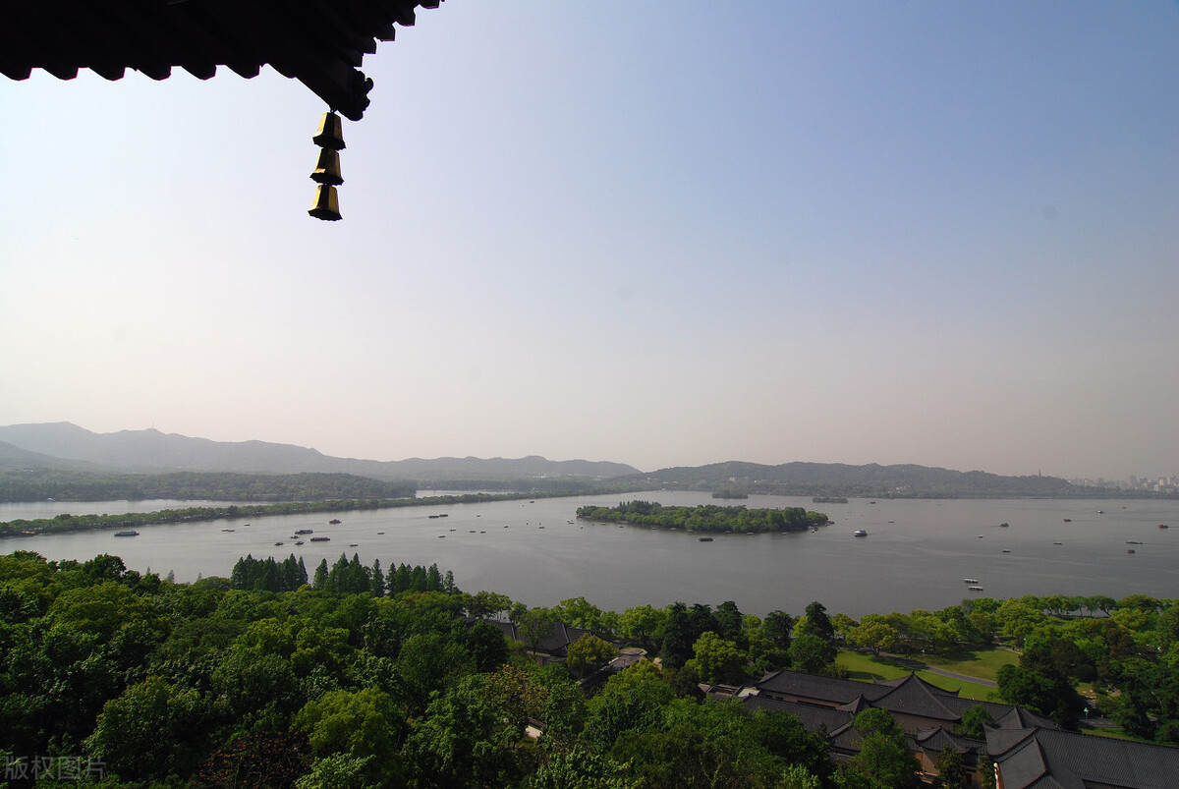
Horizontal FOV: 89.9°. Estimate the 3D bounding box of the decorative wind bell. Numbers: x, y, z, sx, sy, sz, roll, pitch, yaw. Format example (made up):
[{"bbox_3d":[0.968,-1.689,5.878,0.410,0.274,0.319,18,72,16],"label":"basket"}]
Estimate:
[{"bbox_3d":[-2.047,-1.781,4.600,0.237,0.892,0.237,0,-8,0],"label":"decorative wind bell"}]

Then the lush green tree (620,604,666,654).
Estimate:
[{"bbox_3d":[19.490,86.641,219.149,16.713,16.249,16.713,0,-8,0],"label":"lush green tree"}]

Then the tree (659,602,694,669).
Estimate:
[{"bbox_3d":[27.948,77.896,189.853,9.955,21.180,9.955,0,-8,0],"label":"tree"}]

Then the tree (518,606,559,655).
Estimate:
[{"bbox_3d":[-17.604,81.084,201.688,14.042,16.363,14.042,0,-8,0],"label":"tree"}]

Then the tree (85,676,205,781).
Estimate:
[{"bbox_3d":[-59.865,45.272,80.000,12.832,11.920,12.832,0,-8,0],"label":"tree"}]

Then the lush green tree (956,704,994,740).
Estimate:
[{"bbox_3d":[91.130,77.980,139.630,8.720,8.890,8.720,0,-9,0],"label":"lush green tree"}]

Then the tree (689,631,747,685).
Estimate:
[{"bbox_3d":[38.103,78.484,175.755,15.968,13.989,15.968,0,-8,0],"label":"tree"}]

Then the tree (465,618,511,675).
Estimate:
[{"bbox_3d":[-29.749,74.081,172.896,12.447,16.054,12.447,0,-8,0],"label":"tree"}]

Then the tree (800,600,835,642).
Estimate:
[{"bbox_3d":[85.340,86.556,220.638,12.216,16.850,12.216,0,-8,0],"label":"tree"}]

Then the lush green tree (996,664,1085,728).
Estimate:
[{"bbox_3d":[115.702,77.580,152.394,17.248,12.885,17.248,0,-8,0],"label":"lush green tree"}]

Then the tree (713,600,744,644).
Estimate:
[{"bbox_3d":[50.940,85.260,216.230,11.370,18.550,11.370,0,-9,0],"label":"tree"}]

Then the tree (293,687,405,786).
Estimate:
[{"bbox_3d":[-32.630,46.260,79.980,14.480,12.630,14.480,0,-9,0],"label":"tree"}]

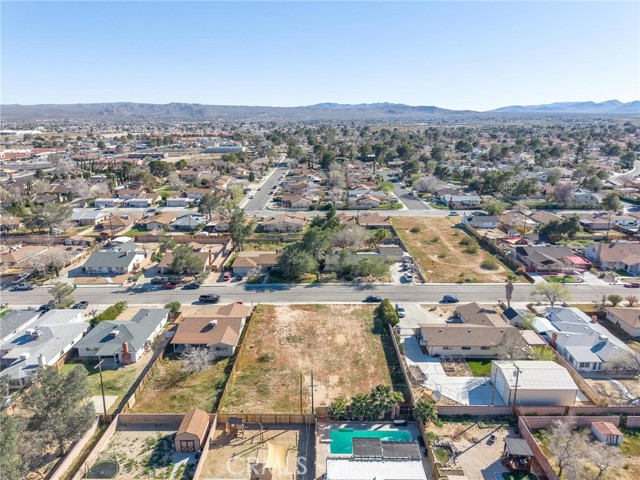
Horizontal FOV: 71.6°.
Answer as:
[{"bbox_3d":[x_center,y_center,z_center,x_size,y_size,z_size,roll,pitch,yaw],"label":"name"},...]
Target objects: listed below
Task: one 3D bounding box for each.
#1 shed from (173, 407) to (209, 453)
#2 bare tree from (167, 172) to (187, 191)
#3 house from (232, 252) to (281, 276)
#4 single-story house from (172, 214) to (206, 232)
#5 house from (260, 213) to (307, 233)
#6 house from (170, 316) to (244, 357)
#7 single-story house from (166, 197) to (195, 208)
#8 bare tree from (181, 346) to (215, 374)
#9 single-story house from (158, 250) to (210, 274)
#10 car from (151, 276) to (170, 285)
[{"bbox_3d":[-19.750,29.550,69.050,3.820,3.450,5.570,0,16,0],"label":"shed"},{"bbox_3d":[-97.002,-38.985,298.245,11.830,12.200,11.830,0,16,0],"label":"bare tree"},{"bbox_3d":[-19.280,6.690,145.690,16.290,4.230,15.980,0,16,0],"label":"house"},{"bbox_3d":[-59.784,-7.762,204.069,13.400,4.200,16.500,0,16,0],"label":"single-story house"},{"bbox_3d":[-16.389,-8.507,203.444,20.500,4.700,17.500,0,15,0],"label":"house"},{"bbox_3d":[-24.230,20.450,99.110,14.030,4.020,15.160,0,16,0],"label":"house"},{"bbox_3d":[-74.560,-21.420,242.170,14.440,3.920,11.960,0,16,0],"label":"single-story house"},{"bbox_3d":[-23.963,23.645,87.086,6.400,4.900,6.400,0,15,0],"label":"bare tree"},{"bbox_3d":[-44.534,6.457,149.088,15.100,4.900,15.500,0,15,0],"label":"single-story house"},{"bbox_3d":[-47.905,12.427,133.636,4.900,1.650,1.900,0,15,0],"label":"car"}]

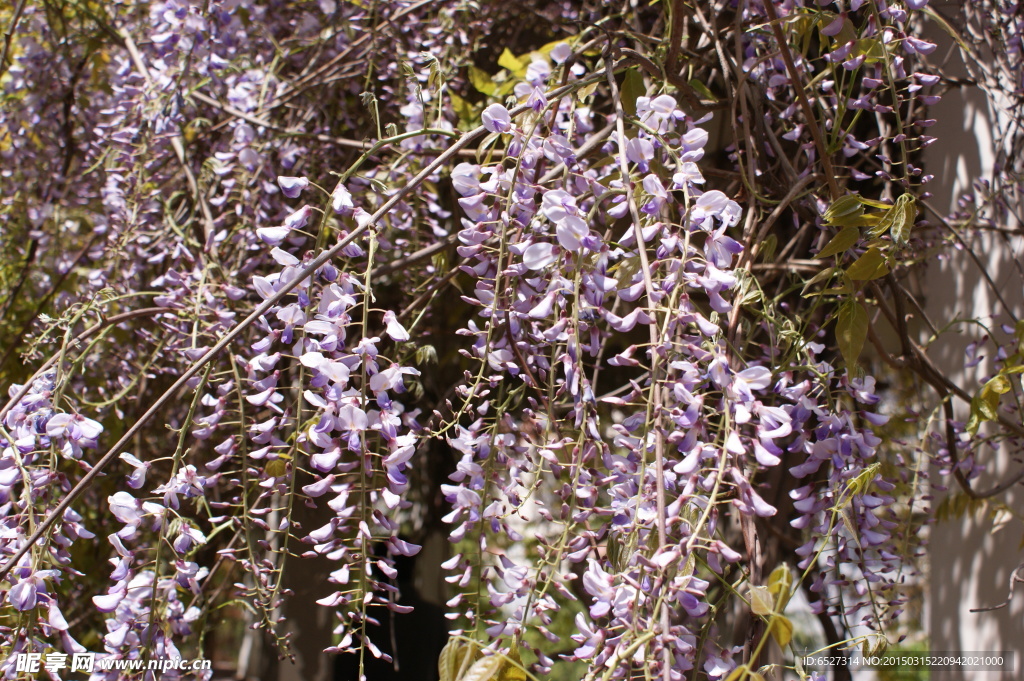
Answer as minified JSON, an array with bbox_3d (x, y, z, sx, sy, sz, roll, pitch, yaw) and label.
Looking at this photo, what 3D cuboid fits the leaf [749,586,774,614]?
[{"bbox_3d":[0.216,0.226,1.110,0.019,0.029,0.012,-27,0,5],"label":"leaf"}]

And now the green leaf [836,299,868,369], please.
[{"bbox_3d":[0.320,-0.002,1.200,0.030,0.069,0.016,0,0,0],"label":"green leaf"}]

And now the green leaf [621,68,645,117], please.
[{"bbox_3d":[0.118,-0.242,1.250,0.024,0.049,0.014,0,0,-11],"label":"green leaf"}]

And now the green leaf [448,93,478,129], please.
[{"bbox_3d":[-0.051,-0.243,1.350,0.025,0.044,0.018,-27,0,0],"label":"green leaf"}]

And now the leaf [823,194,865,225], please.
[{"bbox_3d":[0.310,-0.124,1.200,0.039,0.019,0.018,-19,0,-4],"label":"leaf"}]

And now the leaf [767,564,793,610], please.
[{"bbox_3d":[0.234,0.216,1.120,0.022,0.041,0.014,3,0,-11],"label":"leaf"}]

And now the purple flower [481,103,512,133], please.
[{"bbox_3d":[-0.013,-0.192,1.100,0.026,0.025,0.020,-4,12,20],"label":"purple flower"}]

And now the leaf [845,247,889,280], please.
[{"bbox_3d":[0.334,-0.072,1.200,0.043,0.026,0.016,-17,0,-3],"label":"leaf"}]

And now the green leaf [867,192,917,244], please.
[{"bbox_3d":[0.357,-0.115,1.200,0.037,0.049,0.025,14,0,0],"label":"green leaf"}]

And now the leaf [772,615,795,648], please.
[{"bbox_3d":[0.237,0.256,1.120,0.020,0.033,0.014,-11,0,-16],"label":"leaf"}]

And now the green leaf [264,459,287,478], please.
[{"bbox_3d":[-0.217,0.117,1.170,0.020,0.017,0.010,0,6,0],"label":"green leaf"}]

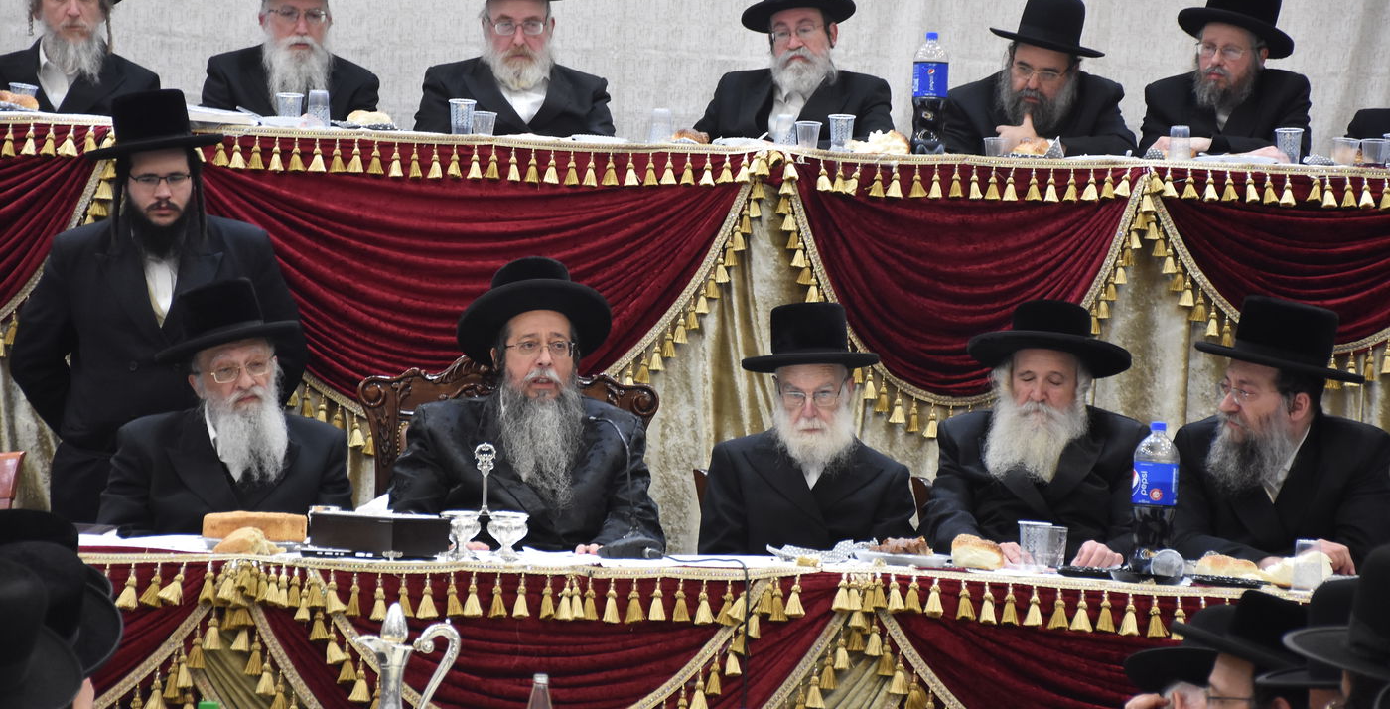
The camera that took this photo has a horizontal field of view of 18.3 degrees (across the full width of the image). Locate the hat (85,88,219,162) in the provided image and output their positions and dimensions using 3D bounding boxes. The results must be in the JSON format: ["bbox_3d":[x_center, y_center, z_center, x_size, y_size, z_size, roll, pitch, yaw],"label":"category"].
[{"bbox_3d":[-1.230,-0.525,9.780,0.312,0.132,0.345,-9,-1,-14],"label":"hat"}]

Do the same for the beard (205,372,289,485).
[{"bbox_3d":[-0.961,0.159,9.300,0.175,0.235,0.150,3,-2,-14],"label":"beard"}]

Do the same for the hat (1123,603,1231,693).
[{"bbox_3d":[0.890,0.492,7.350,0.355,0.125,0.325,-11,-23,43],"label":"hat"}]

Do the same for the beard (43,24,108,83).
[{"bbox_3d":[-1.654,-0.803,11.520,0.160,0.155,0.120,2,0,-14],"label":"beard"}]

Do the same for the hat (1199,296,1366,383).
[{"bbox_3d":[1.220,-0.037,8.920,0.360,0.128,0.325,13,0,-25],"label":"hat"}]

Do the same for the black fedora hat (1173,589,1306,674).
[{"bbox_3d":[0.942,0.451,6.850,0.360,0.112,0.325,19,-1,6],"label":"black fedora hat"}]

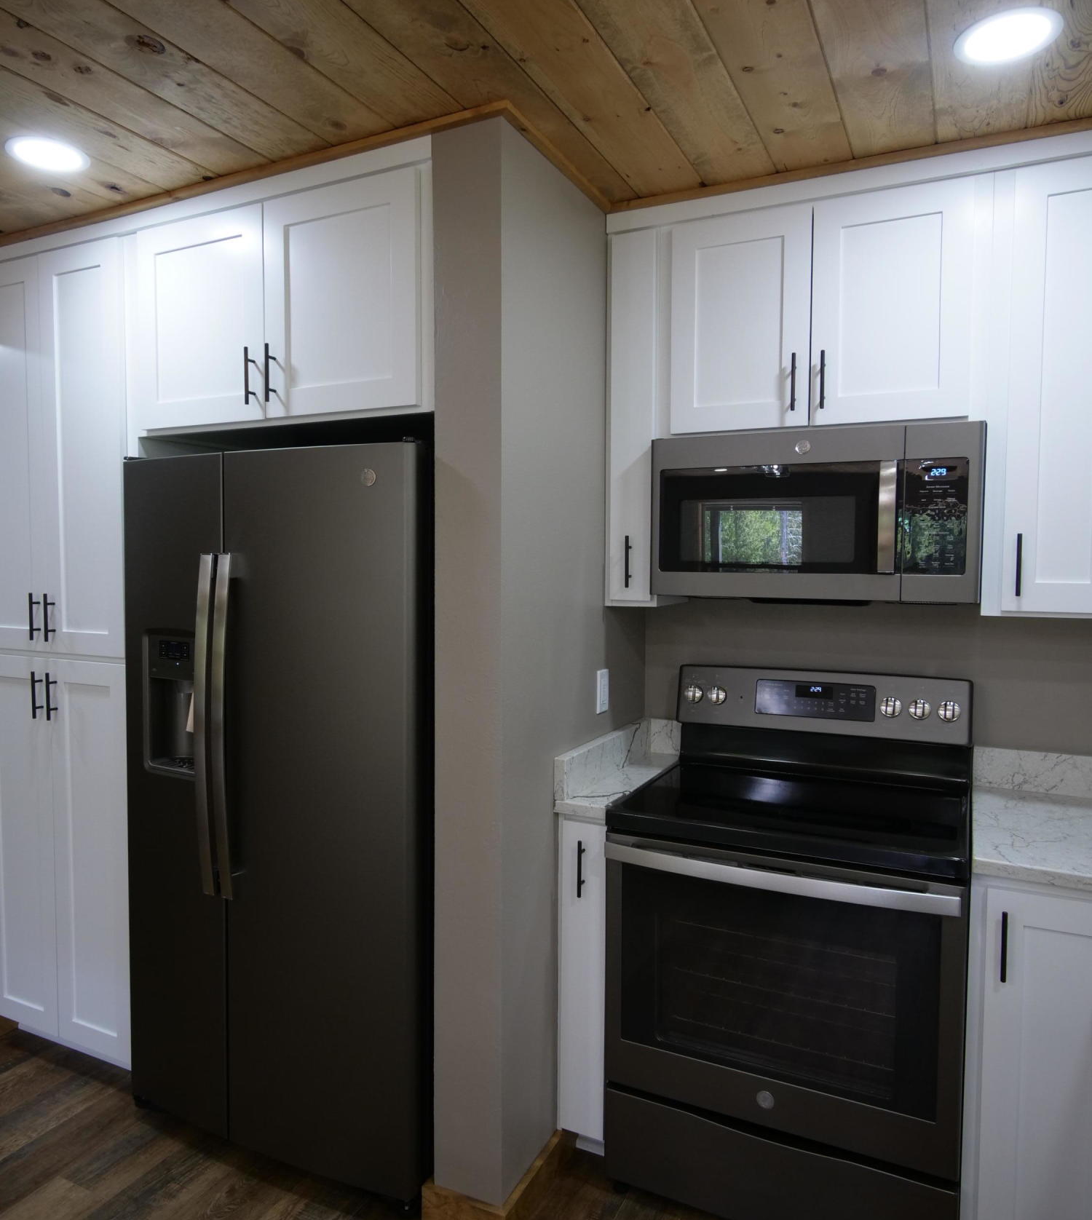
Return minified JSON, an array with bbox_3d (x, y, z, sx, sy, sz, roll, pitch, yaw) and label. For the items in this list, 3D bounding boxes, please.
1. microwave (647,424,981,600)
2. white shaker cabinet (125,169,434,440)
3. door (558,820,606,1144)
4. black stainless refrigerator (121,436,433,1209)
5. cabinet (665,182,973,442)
[{"bbox_3d":[0.692,-0.230,2.168,0.759,0.411,0.410,2,3,25],"label":"microwave"},{"bbox_3d":[-0.558,-0.727,2.292,0.955,0.538,0.615,2,3,25],"label":"white shaker cabinet"},{"bbox_3d":[0.225,0.903,2.348,0.138,0.790,0.590,2,3,25],"label":"door"},{"bbox_3d":[-0.531,0.493,2.369,0.901,1.777,0.865,2,3,25],"label":"black stainless refrigerator"},{"bbox_3d":[0.707,-0.725,2.182,0.764,0.567,0.350,2,3,25],"label":"cabinet"}]

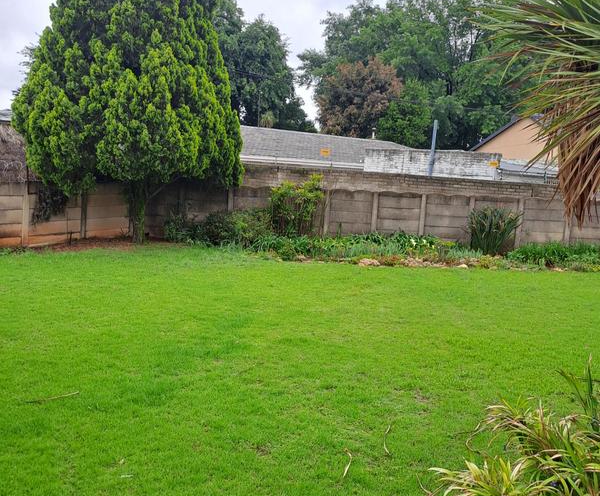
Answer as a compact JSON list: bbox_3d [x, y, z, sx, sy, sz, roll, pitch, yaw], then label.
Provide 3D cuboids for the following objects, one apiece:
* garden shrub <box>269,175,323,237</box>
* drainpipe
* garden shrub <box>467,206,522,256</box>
[{"bbox_3d":[-0.093,-1.072,15.300,1.400,1.700,1.250,4,5,0],"label":"garden shrub"},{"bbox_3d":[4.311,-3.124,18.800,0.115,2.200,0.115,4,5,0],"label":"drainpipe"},{"bbox_3d":[5.083,-0.431,15.100,1.400,1.280,1.250,4,5,0],"label":"garden shrub"}]

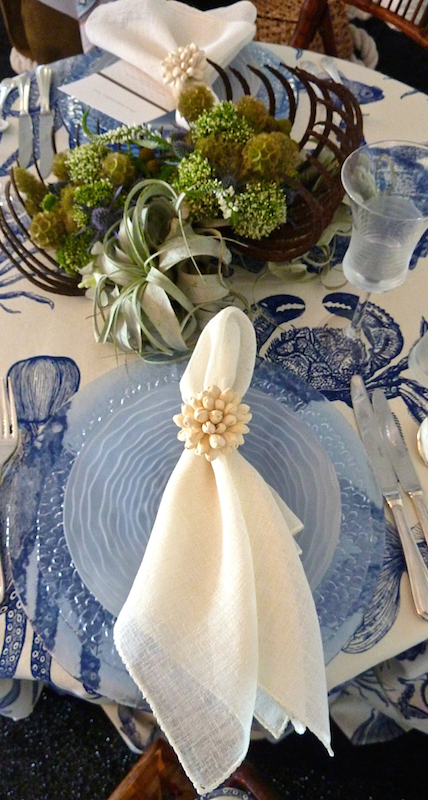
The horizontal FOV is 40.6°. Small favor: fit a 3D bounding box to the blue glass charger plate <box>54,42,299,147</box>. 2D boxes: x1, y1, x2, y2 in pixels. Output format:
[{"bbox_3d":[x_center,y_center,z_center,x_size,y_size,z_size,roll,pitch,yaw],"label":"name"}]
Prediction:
[{"bbox_3d":[-0.046,-0.413,0.791,0.329,0.019,0.329,0,61,0],"label":"blue glass charger plate"}]

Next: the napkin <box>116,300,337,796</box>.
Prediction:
[{"bbox_3d":[0.004,0.104,0.507,0.178,0.110,0.405,0,61,0],"label":"napkin"}]

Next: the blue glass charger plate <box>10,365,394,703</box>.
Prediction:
[{"bbox_3d":[-0.014,0.097,0.512,0.329,0.019,0.329,0,61,0],"label":"blue glass charger plate"}]

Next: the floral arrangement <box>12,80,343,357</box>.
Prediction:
[{"bbox_3d":[-0.026,-0.225,0.614,0.415,0.150,0.305,-13,62,-7],"label":"floral arrangement"}]

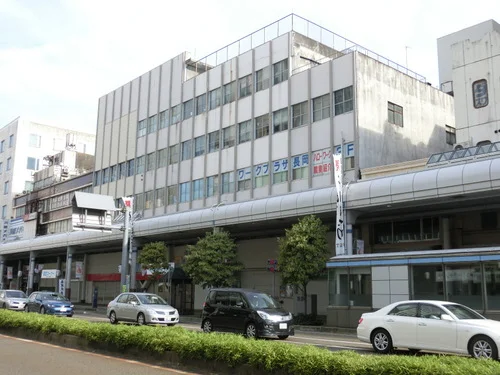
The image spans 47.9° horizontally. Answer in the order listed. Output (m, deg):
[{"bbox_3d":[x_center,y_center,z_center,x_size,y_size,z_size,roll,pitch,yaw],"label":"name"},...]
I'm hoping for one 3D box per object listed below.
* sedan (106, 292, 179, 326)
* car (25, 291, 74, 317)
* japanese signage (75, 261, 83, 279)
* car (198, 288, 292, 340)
[{"bbox_3d":[-5.102,5.768,26.828,1.735,1.535,4.395,10,-14,-40],"label":"sedan"},{"bbox_3d":[-12.660,7.330,35.588,1.840,1.460,4.265,10,-14,-40],"label":"car"},{"bbox_3d":[-15.164,7.315,49.824,0.580,1.470,0.060,10,-14,-40],"label":"japanese signage"},{"bbox_3d":[-0.097,4.528,20.406,1.660,1.765,3.710,10,-14,-40],"label":"car"}]

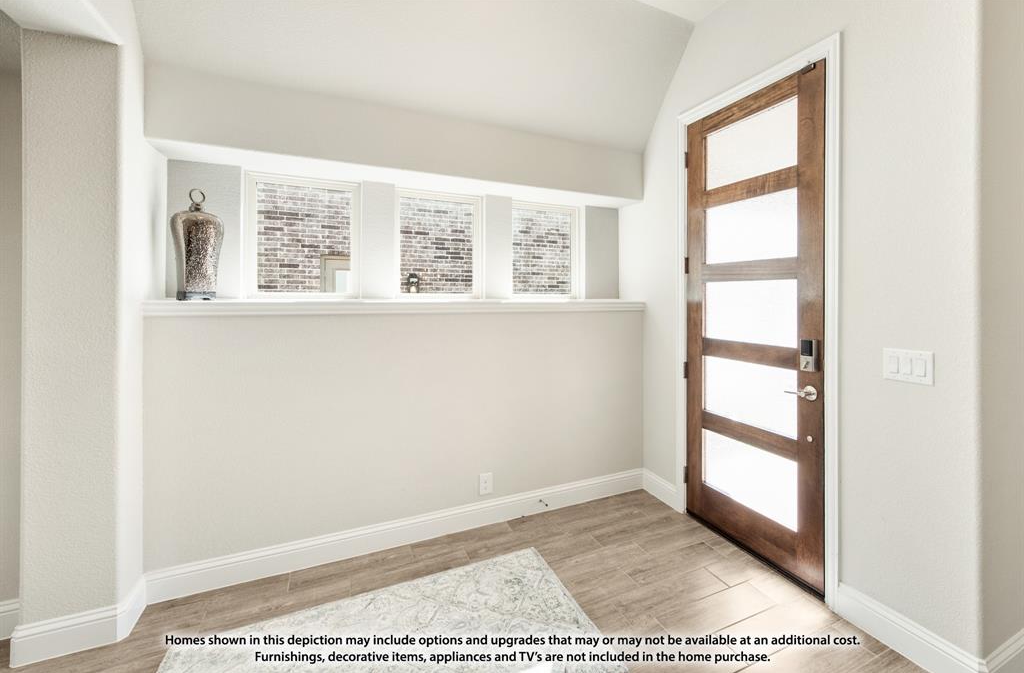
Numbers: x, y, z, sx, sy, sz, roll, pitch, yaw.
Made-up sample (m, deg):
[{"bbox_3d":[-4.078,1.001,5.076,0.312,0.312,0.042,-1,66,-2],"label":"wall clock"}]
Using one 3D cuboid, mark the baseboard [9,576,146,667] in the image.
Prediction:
[{"bbox_3d":[-1.784,1.176,1.658,0.343,0.148,0.189,-2,5,-24],"label":"baseboard"}]

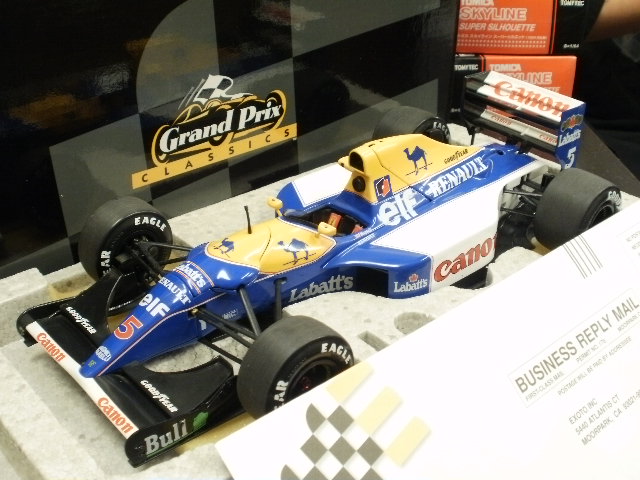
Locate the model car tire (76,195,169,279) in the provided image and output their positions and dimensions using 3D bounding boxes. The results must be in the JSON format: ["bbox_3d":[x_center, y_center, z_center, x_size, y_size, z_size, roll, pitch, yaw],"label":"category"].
[{"bbox_3d":[-0.075,0.002,0.319,0.036,0.036,0.015,-24,38,-35],"label":"model car tire"}]

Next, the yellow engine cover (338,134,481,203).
[{"bbox_3d":[0.042,-0.038,0.342,0.081,0.022,0.019,-23,38,-35],"label":"yellow engine cover"}]

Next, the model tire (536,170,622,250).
[{"bbox_3d":[0.110,-0.011,0.347,0.036,0.036,0.021,-24,38,-35],"label":"model tire"}]

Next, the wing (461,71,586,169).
[{"bbox_3d":[0.092,-0.054,0.378,0.021,0.033,0.056,-24,38,-35],"label":"wing"}]

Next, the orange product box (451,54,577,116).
[{"bbox_3d":[0.130,-0.115,0.572,0.085,0.042,0.040,1,30,0],"label":"orange product box"}]

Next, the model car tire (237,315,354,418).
[{"bbox_3d":[-0.007,0.042,0.253,0.036,0.036,0.015,-24,38,-35],"label":"model car tire"}]

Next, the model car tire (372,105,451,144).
[{"bbox_3d":[0.046,-0.048,0.409,0.036,0.036,0.021,-24,38,-35],"label":"model car tire"}]

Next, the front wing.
[{"bbox_3d":[-0.063,0.039,0.274,0.050,0.018,0.077,-24,38,-35],"label":"front wing"}]

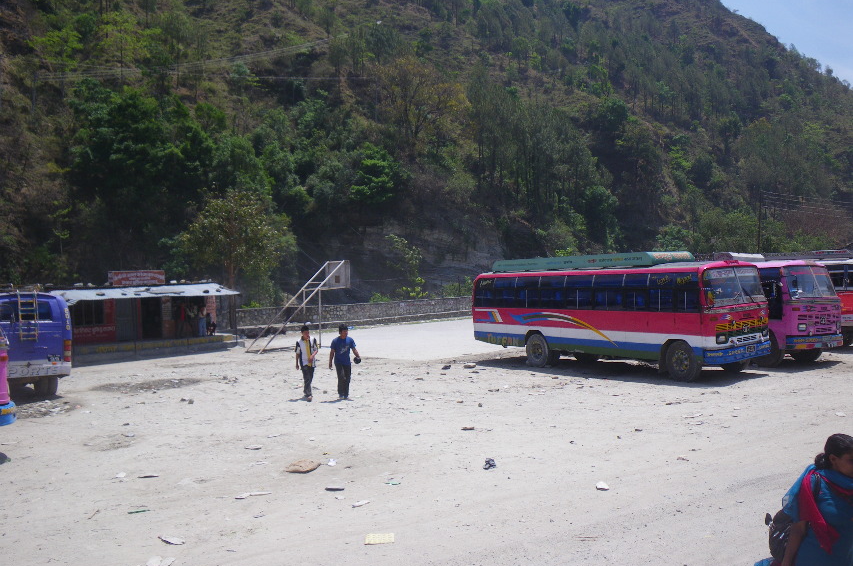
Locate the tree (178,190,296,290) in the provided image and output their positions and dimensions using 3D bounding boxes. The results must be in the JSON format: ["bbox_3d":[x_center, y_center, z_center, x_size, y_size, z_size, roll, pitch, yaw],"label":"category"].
[{"bbox_3d":[-10.681,-1.328,39.000,6.300,7.700,6.000,-1,0,0],"label":"tree"}]

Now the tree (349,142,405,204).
[{"bbox_3d":[-5.680,-12.578,80.000,6.300,7.200,6.000,-1,0,0],"label":"tree"}]

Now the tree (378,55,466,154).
[{"bbox_3d":[-0.426,-25.349,98.000,12.000,13.000,11.000,-1,0,0],"label":"tree"}]

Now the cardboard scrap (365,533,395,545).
[{"bbox_3d":[-0.462,2.546,6.850,0.290,0.035,0.280,-1,0,-5],"label":"cardboard scrap"}]

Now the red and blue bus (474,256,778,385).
[{"bbox_3d":[5.360,0.920,21.390,2.450,3.300,9.600,-1,0,-35],"label":"red and blue bus"}]

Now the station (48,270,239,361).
[{"bbox_3d":[-12.200,1.180,29.200,3.800,3.300,8.000,-1,0,44],"label":"station"}]

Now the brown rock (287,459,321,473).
[{"bbox_3d":[-1.716,2.540,9.600,0.370,0.070,0.520,-1,0,12],"label":"brown rock"}]

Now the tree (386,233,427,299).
[{"bbox_3d":[-1.594,-1.076,55.000,3.200,5.600,3.000,-1,0,0],"label":"tree"}]

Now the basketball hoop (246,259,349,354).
[{"bbox_3d":[-5.500,0.920,29.600,1.650,3.850,4.500,-1,0,43],"label":"basketball hoop"}]

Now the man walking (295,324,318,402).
[{"bbox_3d":[-2.695,1.797,15.500,0.550,1.690,0.400,-1,0,-18],"label":"man walking"}]

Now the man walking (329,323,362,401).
[{"bbox_3d":[-1.854,1.786,15.600,0.680,1.690,0.380,-1,0,-9],"label":"man walking"}]

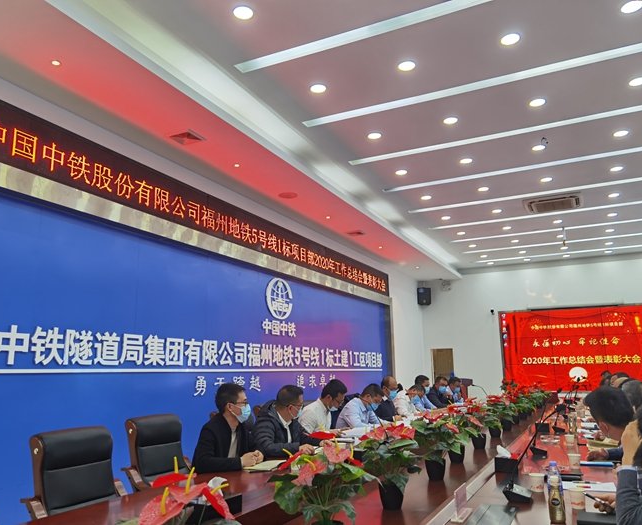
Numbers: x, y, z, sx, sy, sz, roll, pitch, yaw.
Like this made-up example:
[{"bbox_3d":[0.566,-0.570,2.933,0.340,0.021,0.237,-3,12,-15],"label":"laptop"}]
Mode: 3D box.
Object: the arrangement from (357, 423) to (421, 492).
[{"bbox_3d":[0.334,0.972,2.696,0.290,0.375,0.300,-1,-11,0],"label":"arrangement"}]

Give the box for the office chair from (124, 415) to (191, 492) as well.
[{"bbox_3d":[-1.177,1.778,4.372,0.680,1.010,0.650,-7,-13,28],"label":"office chair"}]

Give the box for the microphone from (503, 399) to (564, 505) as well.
[{"bbox_3d":[0.945,0.832,2.426,0.260,0.410,0.130,-6,-13,26],"label":"microphone"}]

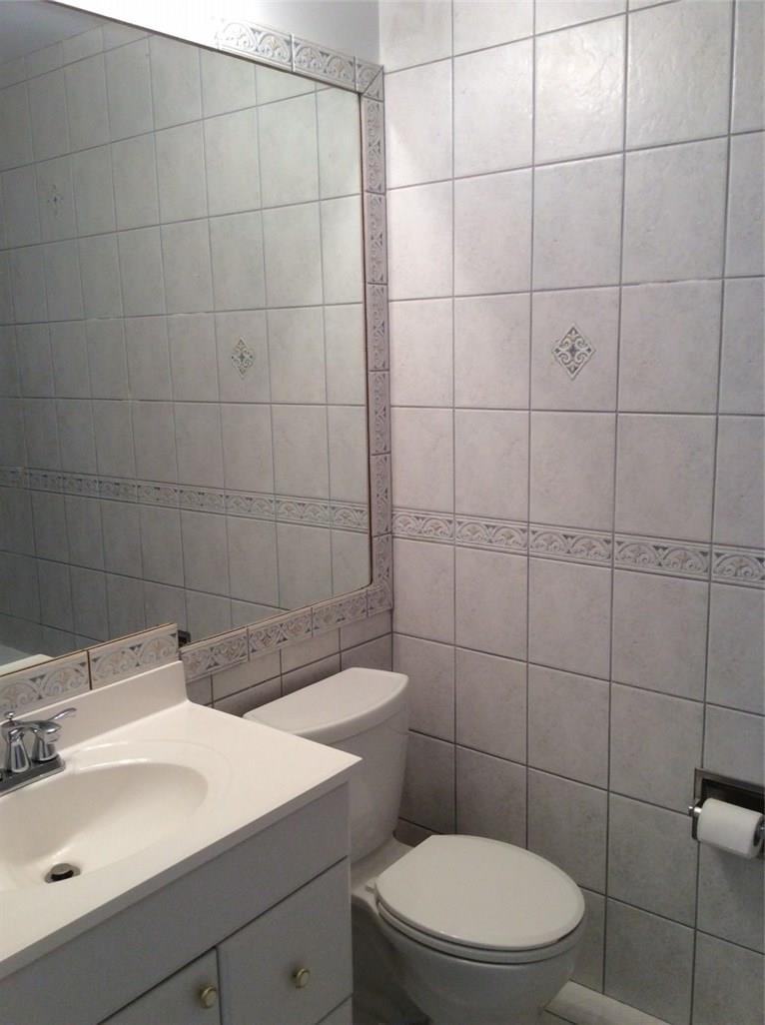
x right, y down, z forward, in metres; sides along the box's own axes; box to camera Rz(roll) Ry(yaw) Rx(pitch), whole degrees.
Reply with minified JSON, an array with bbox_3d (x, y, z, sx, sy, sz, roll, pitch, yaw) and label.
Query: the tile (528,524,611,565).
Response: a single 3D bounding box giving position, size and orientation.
[{"bbox_3d":[0.408,0.068,2.032,0.200,0.069,0.010,7,13,39],"label":"tile"}]

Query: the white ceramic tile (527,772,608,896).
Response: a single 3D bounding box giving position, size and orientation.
[{"bbox_3d":[0.420,0.720,2.145,0.200,0.247,0.010,7,13,39],"label":"white ceramic tile"}]

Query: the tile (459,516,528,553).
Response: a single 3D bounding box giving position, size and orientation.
[{"bbox_3d":[0.253,0.050,2.173,0.201,0.070,0.009,7,13,39],"label":"tile"}]

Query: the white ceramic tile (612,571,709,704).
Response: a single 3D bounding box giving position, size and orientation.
[{"bbox_3d":[0.568,0.248,1.935,0.200,0.247,0.010,7,13,39],"label":"white ceramic tile"}]

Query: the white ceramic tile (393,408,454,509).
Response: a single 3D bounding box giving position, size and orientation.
[{"bbox_3d":[0.097,-0.128,2.254,0.186,0.247,0.010,7,13,39],"label":"white ceramic tile"}]

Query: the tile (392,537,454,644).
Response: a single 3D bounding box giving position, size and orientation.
[{"bbox_3d":[0.103,0.189,2.309,0.186,0.247,0.010,7,13,39],"label":"tile"}]

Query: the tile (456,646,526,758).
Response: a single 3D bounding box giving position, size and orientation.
[{"bbox_3d":[0.260,0.458,2.245,0.201,0.249,0.009,7,13,39],"label":"tile"}]

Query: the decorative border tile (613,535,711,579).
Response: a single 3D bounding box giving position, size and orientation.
[{"bbox_3d":[0.564,0.088,1.907,0.200,0.069,0.010,7,13,39],"label":"decorative border tile"}]

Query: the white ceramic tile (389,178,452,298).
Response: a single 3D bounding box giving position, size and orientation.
[{"bbox_3d":[0.088,-0.625,2.183,0.187,0.249,0.009,7,13,39],"label":"white ceramic tile"}]

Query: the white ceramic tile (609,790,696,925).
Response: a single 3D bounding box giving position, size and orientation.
[{"bbox_3d":[0.576,0.739,2.018,0.200,0.247,0.010,7,13,39],"label":"white ceramic tile"}]

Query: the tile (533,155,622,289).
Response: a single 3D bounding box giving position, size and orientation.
[{"bbox_3d":[0.395,-0.583,1.917,0.200,0.247,0.010,7,13,39],"label":"tile"}]

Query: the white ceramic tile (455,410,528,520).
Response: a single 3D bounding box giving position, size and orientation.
[{"bbox_3d":[0.248,-0.110,2.131,0.200,0.247,0.010,7,13,39],"label":"white ceramic tile"}]

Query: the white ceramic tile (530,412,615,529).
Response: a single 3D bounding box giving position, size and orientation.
[{"bbox_3d":[0.405,-0.090,2.004,0.200,0.247,0.010,7,13,39],"label":"white ceramic tile"}]

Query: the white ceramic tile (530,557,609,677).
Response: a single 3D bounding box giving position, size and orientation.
[{"bbox_3d":[0.413,0.230,2.073,0.201,0.249,0.009,7,13,39],"label":"white ceramic tile"}]

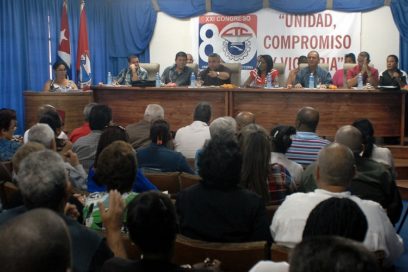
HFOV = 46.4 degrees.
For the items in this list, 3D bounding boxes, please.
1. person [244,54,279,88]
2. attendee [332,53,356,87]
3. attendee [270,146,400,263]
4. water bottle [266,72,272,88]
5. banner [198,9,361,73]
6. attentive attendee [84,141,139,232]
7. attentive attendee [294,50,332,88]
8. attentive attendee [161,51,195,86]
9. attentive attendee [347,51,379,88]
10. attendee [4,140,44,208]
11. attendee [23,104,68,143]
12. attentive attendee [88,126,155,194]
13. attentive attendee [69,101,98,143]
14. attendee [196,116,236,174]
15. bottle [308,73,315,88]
[{"bbox_3d":[0.822,-0.545,6.810,0.500,1.220,0.750,3,8,22],"label":"person"},{"bbox_3d":[2.307,-0.707,7.601,0.480,1.230,0.750,0,7,3],"label":"attendee"},{"bbox_3d":[0.612,0.660,2.362,0.590,1.290,0.830,1,8,6],"label":"attendee"},{"bbox_3d":[0.861,-0.726,6.260,0.066,0.210,0.066,1,8,8],"label":"water bottle"},{"bbox_3d":[1.254,-1.564,7.960,2.800,1.200,0.030,1,8,8],"label":"banner"},{"bbox_3d":[-0.428,0.619,2.641,0.470,1.230,0.720,1,8,8],"label":"attentive attendee"},{"bbox_3d":[1.580,-0.584,6.854,0.530,1.270,0.750,1,8,5],"label":"attentive attendee"},{"bbox_3d":[-0.370,-0.534,6.641,0.520,1.250,0.720,1,8,8],"label":"attentive attendee"},{"bbox_3d":[2.105,-0.495,6.344,0.520,1.250,0.720,1,8,10],"label":"attentive attendee"},{"bbox_3d":[-0.899,0.621,2.742,0.470,1.220,0.720,1,8,8],"label":"attendee"},{"bbox_3d":[-1.560,0.288,4.960,0.480,1.250,0.800,1,8,5],"label":"attendee"},{"bbox_3d":[-0.510,0.518,3.108,0.480,1.220,0.780,0,7,2],"label":"attentive attendee"},{"bbox_3d":[-1.027,0.294,4.715,0.500,1.250,0.720,1,8,8],"label":"attentive attendee"},{"bbox_3d":[0.125,0.452,3.608,0.470,1.220,0.780,0,7,0],"label":"attendee"},{"bbox_3d":[1.491,-0.764,6.600,0.066,0.215,0.066,0,7,0],"label":"bottle"}]

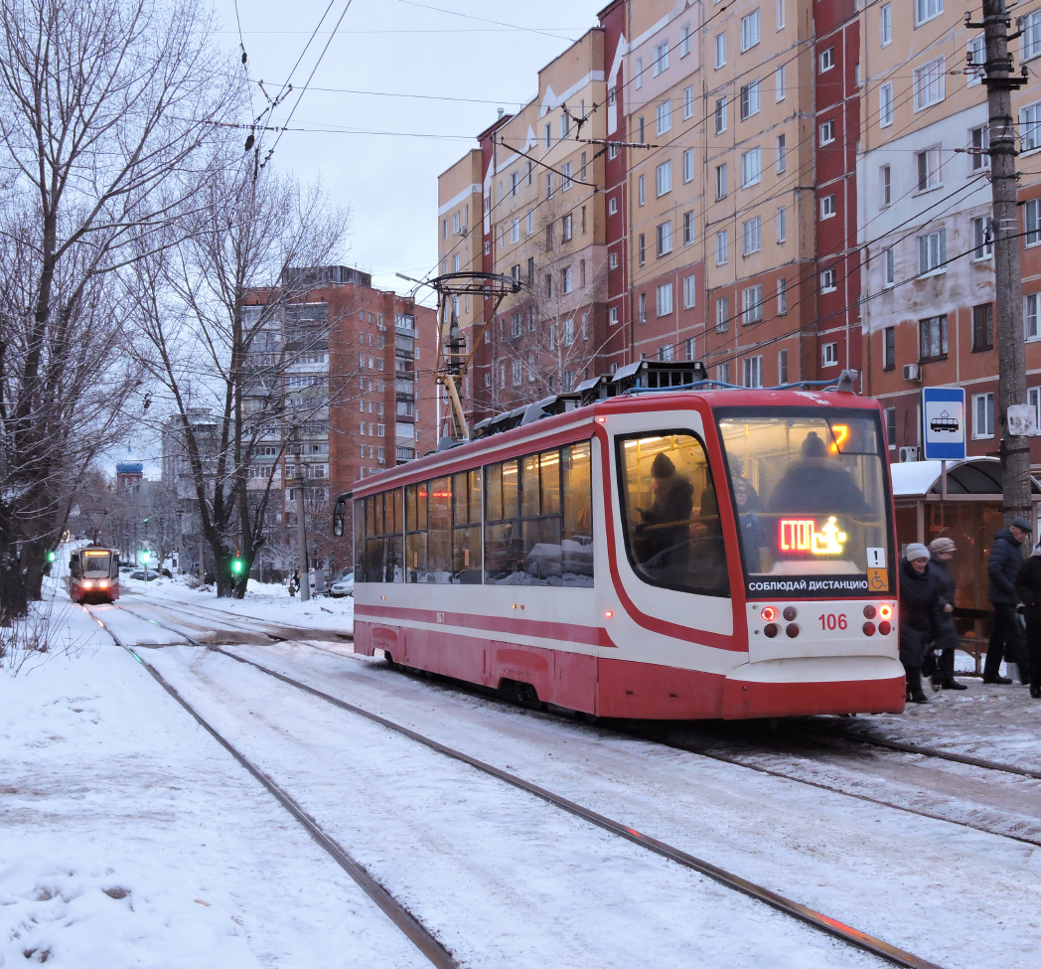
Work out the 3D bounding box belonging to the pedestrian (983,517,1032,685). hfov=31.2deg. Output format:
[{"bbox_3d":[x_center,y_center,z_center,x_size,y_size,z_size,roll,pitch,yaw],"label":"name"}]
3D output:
[{"bbox_3d":[5.152,1.231,19.700,0.600,1.770,0.520,-1,-1,22],"label":"pedestrian"}]

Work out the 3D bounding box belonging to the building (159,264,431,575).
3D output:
[{"bbox_3d":[-23.900,-8.400,248.000,15.200,39.500,32.000,-1,-1,17],"label":"building"}]

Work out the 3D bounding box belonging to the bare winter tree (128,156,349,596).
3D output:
[{"bbox_3d":[-15.419,-5.931,102.000,11.600,24.000,11.600,-1,-1,0],"label":"bare winter tree"}]

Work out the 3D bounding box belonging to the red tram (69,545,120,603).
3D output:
[{"bbox_3d":[-23.681,4.923,103.383,2.550,3.150,15.300,0,-1,-14],"label":"red tram"}]

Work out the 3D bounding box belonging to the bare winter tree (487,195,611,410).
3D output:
[{"bbox_3d":[1.002,-2.900,65.000,5.000,14.400,5.000,-1,-1,0],"label":"bare winter tree"}]

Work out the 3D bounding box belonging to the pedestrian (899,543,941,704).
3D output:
[{"bbox_3d":[3.916,1.363,18.400,0.520,1.600,0.480,0,-1,-40],"label":"pedestrian"}]

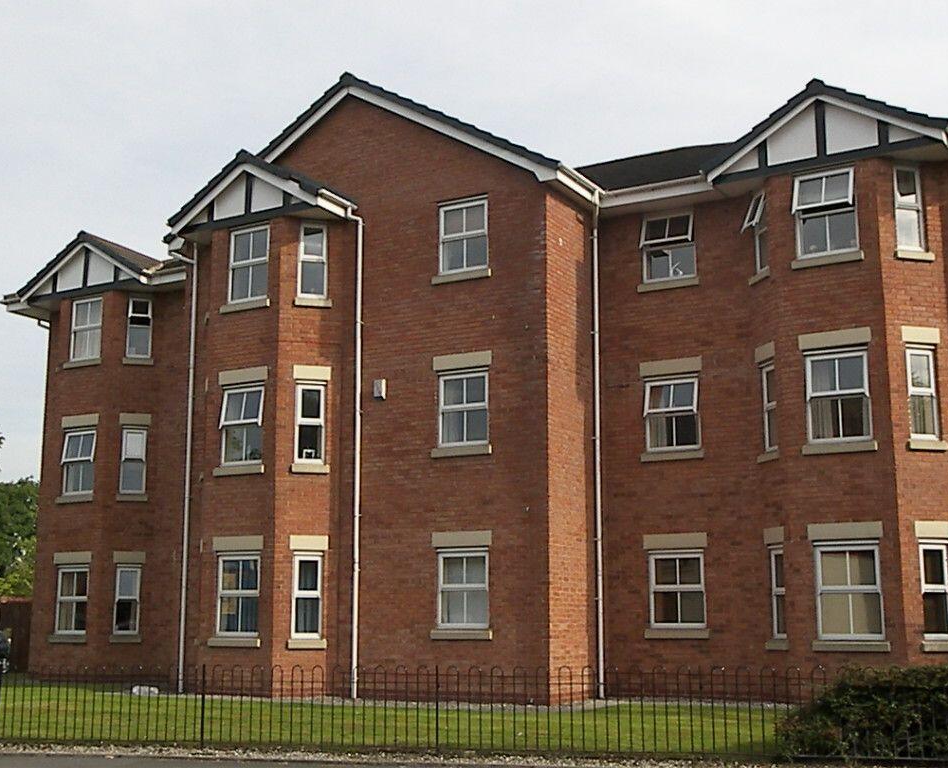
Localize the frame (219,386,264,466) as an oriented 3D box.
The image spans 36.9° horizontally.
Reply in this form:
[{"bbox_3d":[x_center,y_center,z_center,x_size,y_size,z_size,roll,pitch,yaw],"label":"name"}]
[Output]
[{"bbox_3d":[-3.708,0.656,22.851,0.910,1.320,0.150,-6,-11,32],"label":"frame"}]

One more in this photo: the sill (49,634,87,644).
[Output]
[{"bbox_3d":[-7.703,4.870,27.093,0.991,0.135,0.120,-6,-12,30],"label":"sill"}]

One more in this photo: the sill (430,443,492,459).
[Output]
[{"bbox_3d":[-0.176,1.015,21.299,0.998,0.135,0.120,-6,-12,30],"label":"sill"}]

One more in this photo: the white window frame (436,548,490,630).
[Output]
[{"bbox_3d":[-0.145,3.037,21.012,0.895,1.172,0.080,-6,-12,30],"label":"white window frame"}]

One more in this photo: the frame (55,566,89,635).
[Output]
[{"bbox_3d":[-7.731,4.202,27.539,0.910,1.325,0.080,-6,-11,32],"label":"frame"}]

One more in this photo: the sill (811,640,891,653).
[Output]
[{"bbox_3d":[5.111,3.561,19.271,1.020,0.135,0.150,-6,-12,29],"label":"sill"}]

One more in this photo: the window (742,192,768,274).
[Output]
[{"bbox_3d":[4.268,-2.312,21.275,0.330,1.240,0.470,2,-10,-13],"label":"window"}]

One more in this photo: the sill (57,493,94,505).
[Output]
[{"bbox_3d":[-7.721,2.238,27.612,1.020,0.140,0.120,-6,-11,30],"label":"sill"}]

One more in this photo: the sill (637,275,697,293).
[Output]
[{"bbox_3d":[3.070,-1.539,22.306,1.020,0.135,0.150,-6,-12,29],"label":"sill"}]

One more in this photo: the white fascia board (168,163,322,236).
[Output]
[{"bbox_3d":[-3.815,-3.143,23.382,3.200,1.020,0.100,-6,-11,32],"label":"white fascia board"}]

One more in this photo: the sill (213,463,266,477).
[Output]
[{"bbox_3d":[-3.725,1.395,22.671,1.010,0.140,0.120,-6,-11,30],"label":"sill"}]

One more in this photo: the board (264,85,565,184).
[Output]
[{"bbox_3d":[-1.232,-3.869,22.716,5.850,2.240,0.100,-6,-12,30],"label":"board"}]

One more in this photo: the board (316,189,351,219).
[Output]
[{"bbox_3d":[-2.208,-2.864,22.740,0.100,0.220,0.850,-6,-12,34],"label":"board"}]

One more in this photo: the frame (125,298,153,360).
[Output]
[{"bbox_3d":[-6.617,-1.118,28.113,0.480,1.220,0.180,2,-10,-13],"label":"frame"}]

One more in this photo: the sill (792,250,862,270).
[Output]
[{"bbox_3d":[5.044,-1.741,20.193,1.055,0.130,0.150,-6,-12,34],"label":"sill"}]

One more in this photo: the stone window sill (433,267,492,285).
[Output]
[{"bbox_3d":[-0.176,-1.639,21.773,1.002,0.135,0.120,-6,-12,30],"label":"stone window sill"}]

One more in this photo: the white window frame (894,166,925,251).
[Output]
[{"bbox_3d":[6.131,-2.468,20.060,0.480,1.200,0.080,3,-10,-14],"label":"white window frame"}]

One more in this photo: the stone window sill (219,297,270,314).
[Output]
[{"bbox_3d":[-3.711,-1.244,23.142,1.051,0.130,0.150,-6,-12,34],"label":"stone window sill"}]

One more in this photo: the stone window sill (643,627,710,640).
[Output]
[{"bbox_3d":[3.102,3.796,21.542,1.050,0.140,0.140,-6,-11,32],"label":"stone window sill"}]

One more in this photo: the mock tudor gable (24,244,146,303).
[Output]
[{"bbox_3d":[-7.942,-2.322,28.697,3.250,1.080,0.240,-5,-11,28],"label":"mock tudor gable"}]

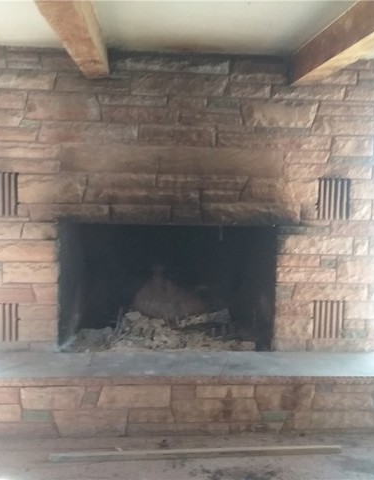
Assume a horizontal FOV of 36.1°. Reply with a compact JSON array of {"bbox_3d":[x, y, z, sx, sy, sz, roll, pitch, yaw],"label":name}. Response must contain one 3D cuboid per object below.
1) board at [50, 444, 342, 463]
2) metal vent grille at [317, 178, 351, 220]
[{"bbox_3d":[0.066,1.186,3.188,1.625,0.036,0.042,0,5,-6],"label":"board"},{"bbox_3d":[0.998,-0.275,3.891,0.223,0.281,0.030,1,5,-4],"label":"metal vent grille"}]

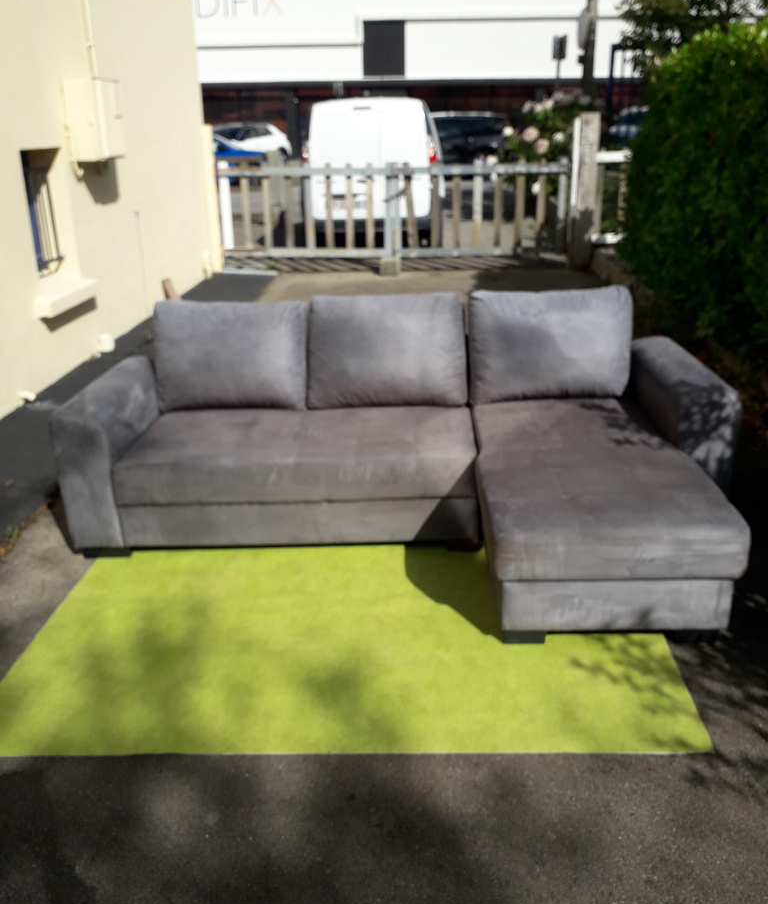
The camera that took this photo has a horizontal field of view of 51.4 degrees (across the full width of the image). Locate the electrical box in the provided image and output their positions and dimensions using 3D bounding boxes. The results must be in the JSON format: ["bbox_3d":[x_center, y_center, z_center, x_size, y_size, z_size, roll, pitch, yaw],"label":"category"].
[{"bbox_3d":[-1.981,-2.281,5.510,0.215,0.500,0.410,1,23,4],"label":"electrical box"}]

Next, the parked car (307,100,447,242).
[{"bbox_3d":[0.031,-4.452,12.359,1.830,1.820,4.260,1,23,5],"label":"parked car"}]

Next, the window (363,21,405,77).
[{"bbox_3d":[-0.012,-16.565,32.749,1.720,2.050,0.120,0,23,3],"label":"window"}]

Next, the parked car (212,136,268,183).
[{"bbox_3d":[-4.745,-7.915,21.270,4.100,1.480,1.770,1,23,4],"label":"parked car"}]

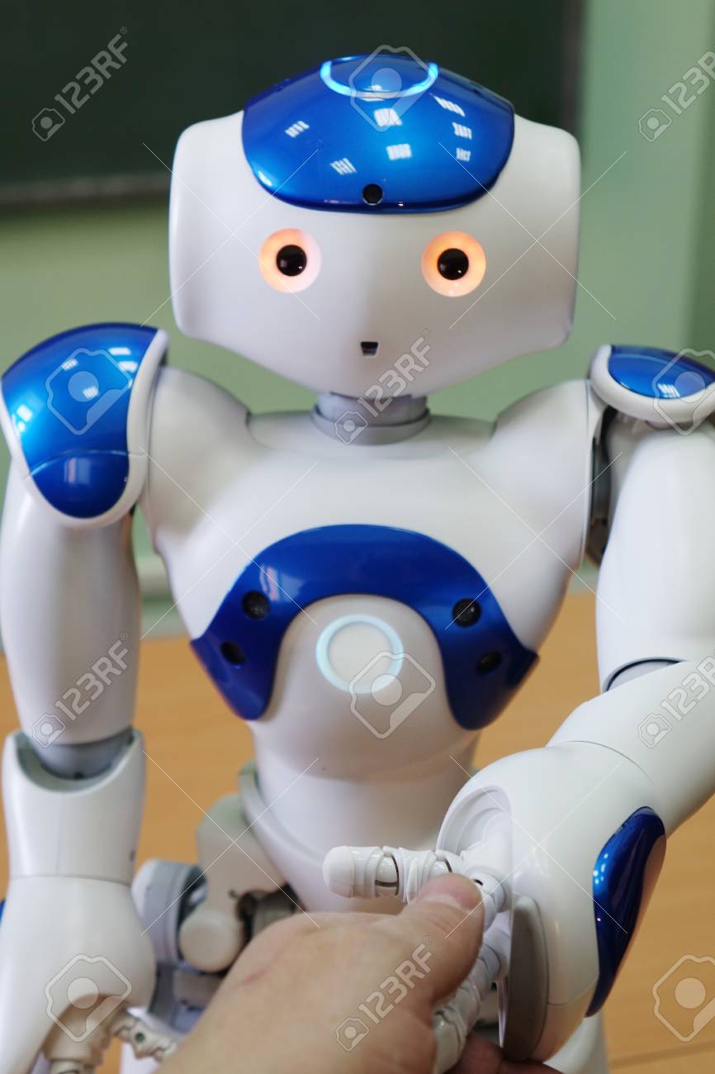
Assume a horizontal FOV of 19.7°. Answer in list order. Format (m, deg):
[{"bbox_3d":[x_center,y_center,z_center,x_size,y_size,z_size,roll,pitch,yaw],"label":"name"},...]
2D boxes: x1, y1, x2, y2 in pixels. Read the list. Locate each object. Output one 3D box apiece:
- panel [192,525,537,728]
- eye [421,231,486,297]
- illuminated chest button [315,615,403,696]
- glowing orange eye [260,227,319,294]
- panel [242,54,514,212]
[{"bbox_3d":[0.002,0.028,0.720,0.124,0.081,0.047,3,24,2],"label":"panel"},{"bbox_3d":[0.031,-0.088,0.663,0.021,0.021,0.007,1,9,-6],"label":"eye"},{"bbox_3d":[0.001,0.040,0.703,0.030,0.030,0.006,3,20,2],"label":"illuminated chest button"},{"bbox_3d":[-0.022,-0.089,0.665,0.020,0.021,0.007,3,9,11],"label":"glowing orange eye"},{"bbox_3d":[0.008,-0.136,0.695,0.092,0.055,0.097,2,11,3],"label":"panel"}]

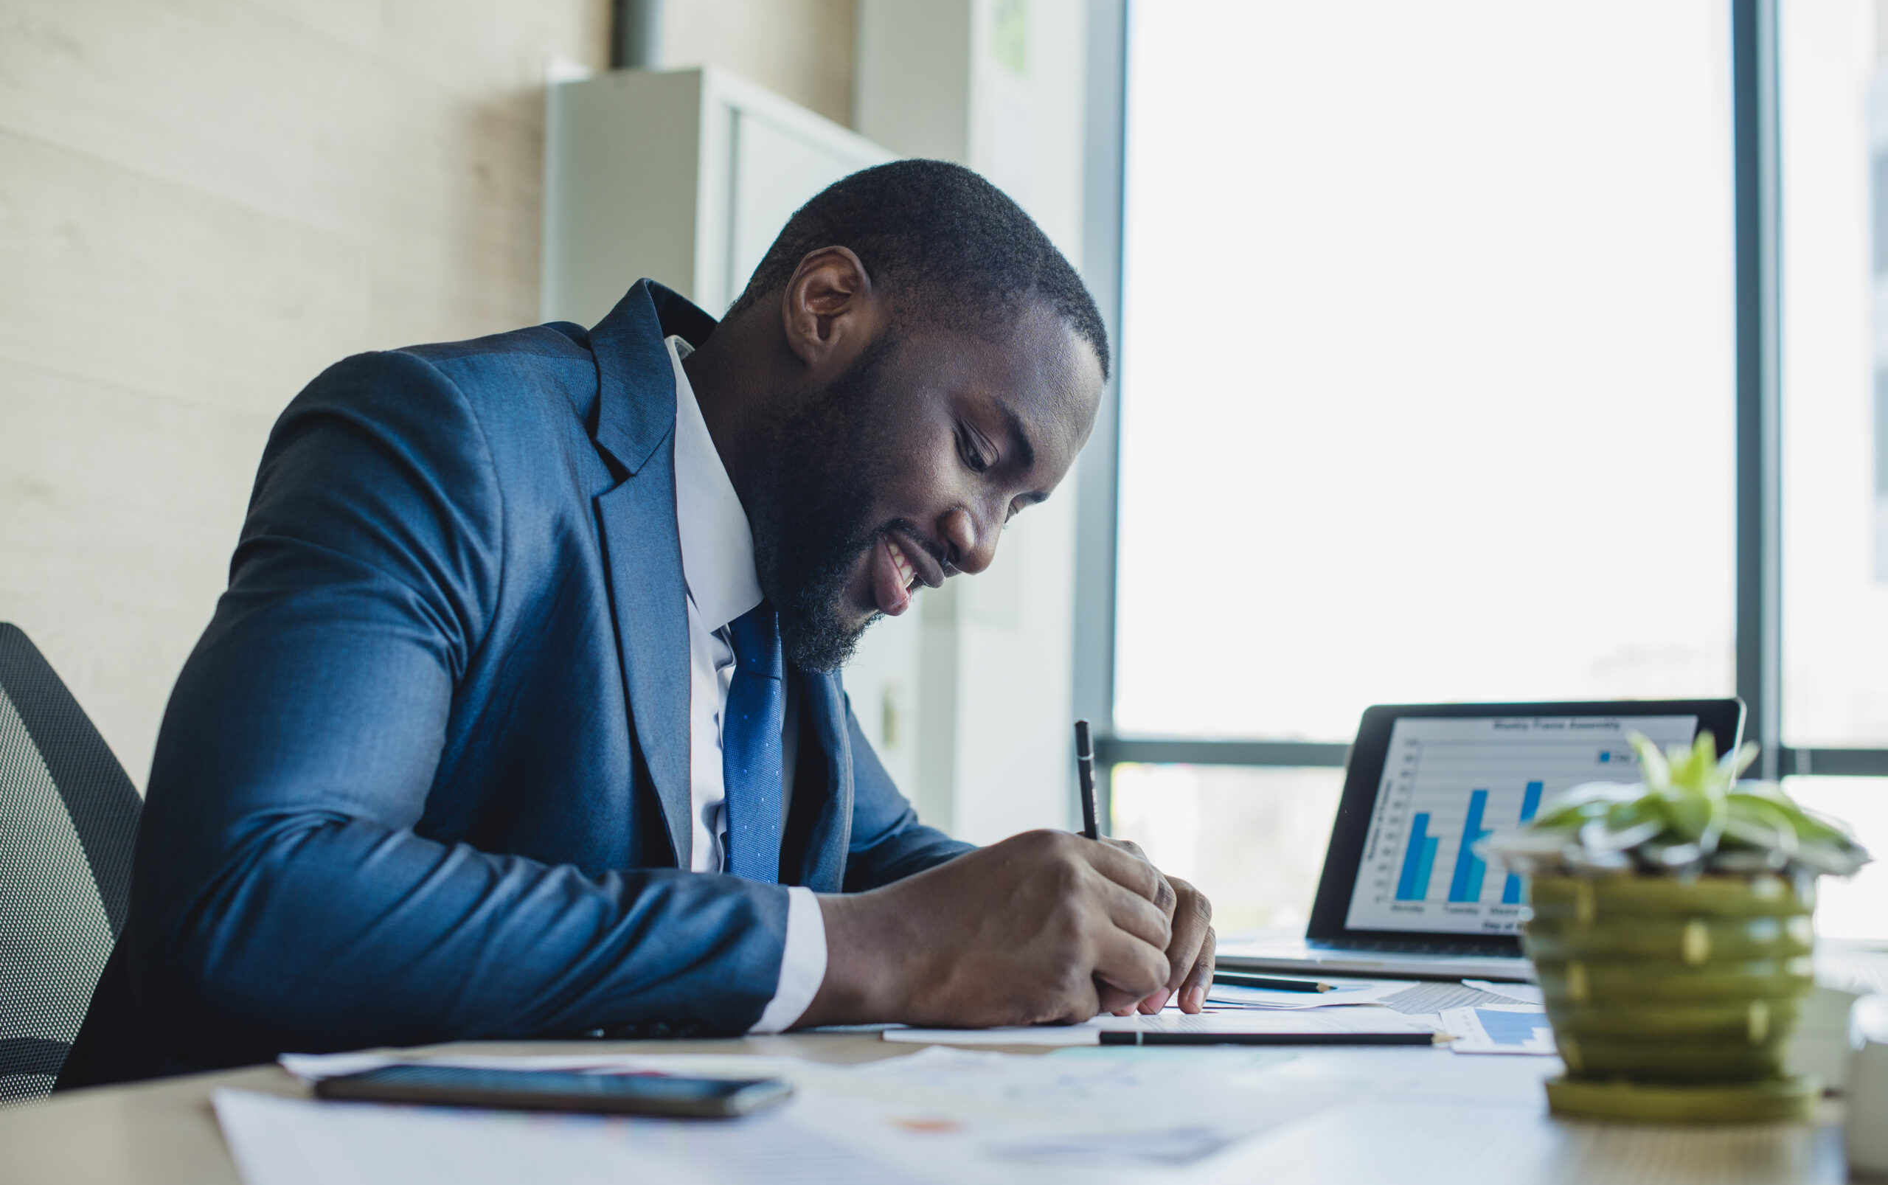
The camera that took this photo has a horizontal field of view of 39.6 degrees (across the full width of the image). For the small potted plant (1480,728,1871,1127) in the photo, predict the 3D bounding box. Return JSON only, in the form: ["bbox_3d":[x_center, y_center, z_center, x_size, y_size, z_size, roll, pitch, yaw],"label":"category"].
[{"bbox_3d":[0.296,0.136,1.057,0.152,0.150,0.152,0,-5,16],"label":"small potted plant"}]

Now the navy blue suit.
[{"bbox_3d":[-0.200,0.119,1.450,0.480,0.570,0.590,-2,-6,33],"label":"navy blue suit"}]

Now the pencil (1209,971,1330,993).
[{"bbox_3d":[0.177,0.241,1.635,0.007,0.007,0.175,6,-7,-42],"label":"pencil"}]

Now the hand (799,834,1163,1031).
[{"bbox_3d":[0.022,0.173,1.350,0.180,0.100,0.095,3,-5,-13],"label":"hand"}]

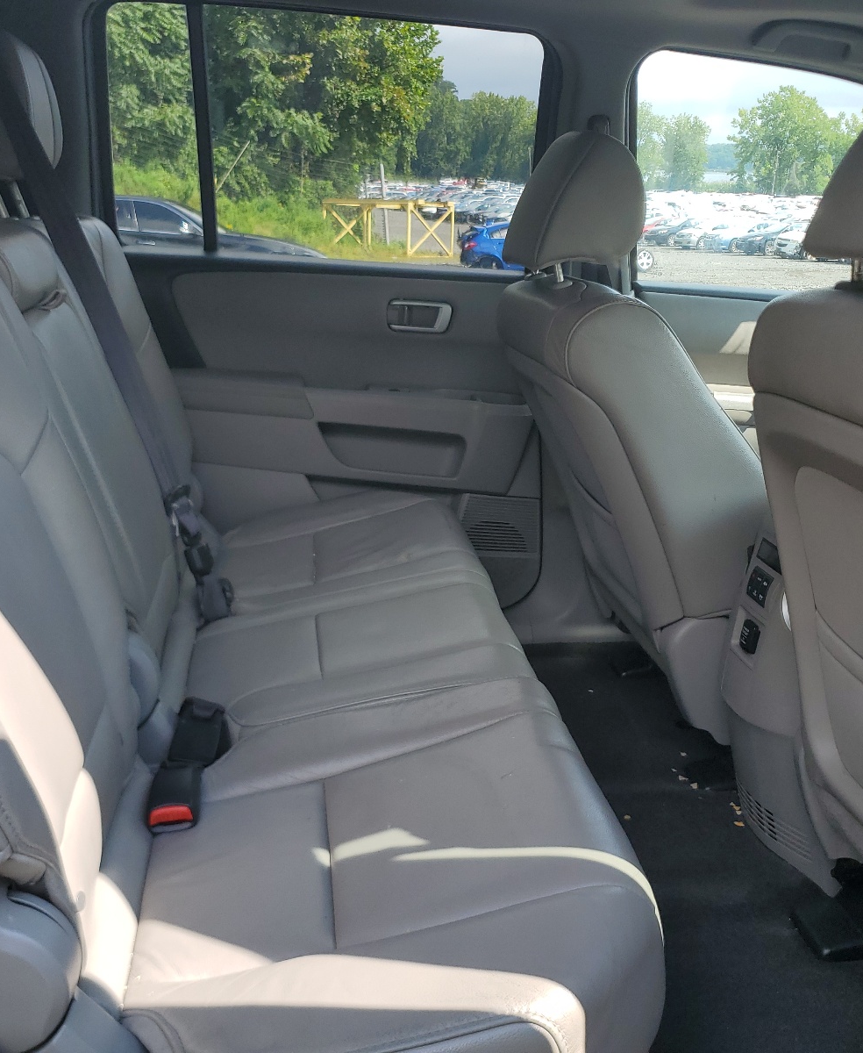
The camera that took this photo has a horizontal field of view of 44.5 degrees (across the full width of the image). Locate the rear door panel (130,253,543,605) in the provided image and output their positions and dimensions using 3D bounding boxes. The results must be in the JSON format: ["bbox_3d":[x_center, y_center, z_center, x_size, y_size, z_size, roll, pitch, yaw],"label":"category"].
[{"bbox_3d":[-0.177,-0.161,2.010,0.840,0.690,0.120,1,18,-8],"label":"rear door panel"}]

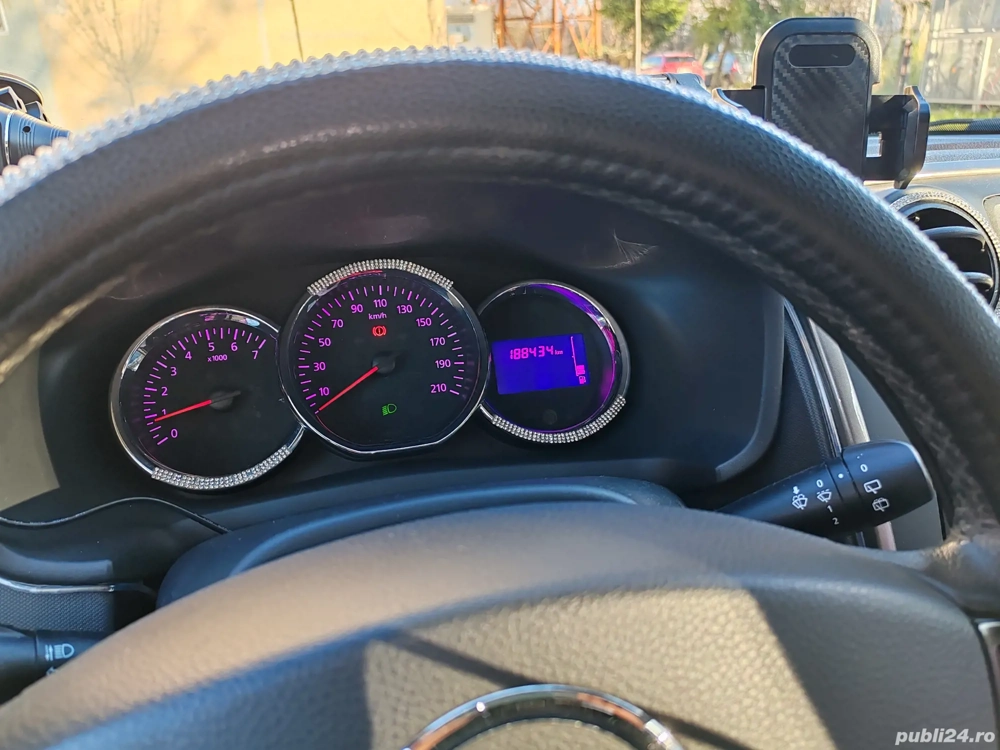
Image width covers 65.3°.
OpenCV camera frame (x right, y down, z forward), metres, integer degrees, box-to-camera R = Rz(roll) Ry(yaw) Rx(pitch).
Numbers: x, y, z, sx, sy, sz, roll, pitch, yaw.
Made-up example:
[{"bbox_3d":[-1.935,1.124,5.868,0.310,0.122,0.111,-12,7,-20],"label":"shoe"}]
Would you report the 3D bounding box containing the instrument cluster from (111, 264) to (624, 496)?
[{"bbox_3d":[-0.066,-0.005,0.451,0.290,0.124,0.050,-6,-14,-14],"label":"instrument cluster"}]

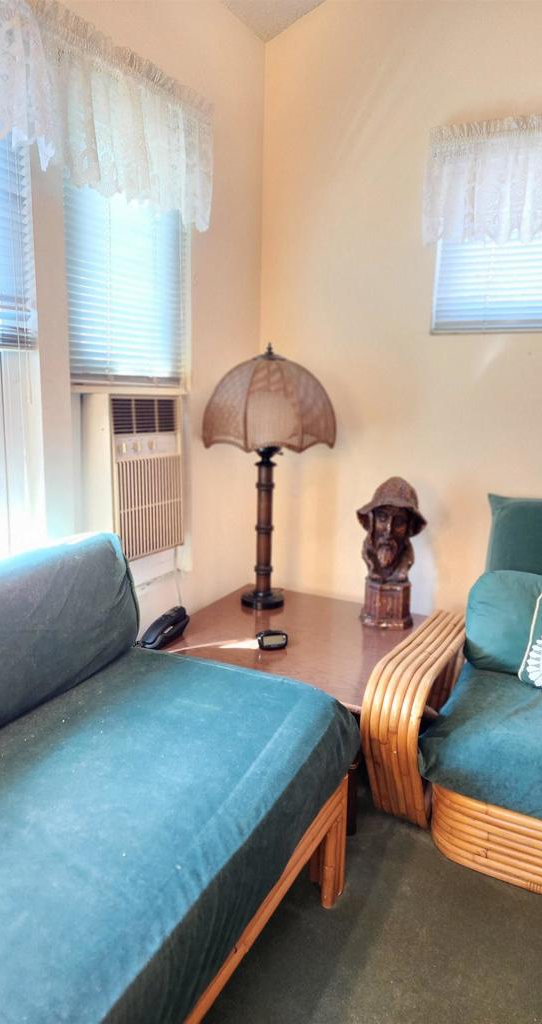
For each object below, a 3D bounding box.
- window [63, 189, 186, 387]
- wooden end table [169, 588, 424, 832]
[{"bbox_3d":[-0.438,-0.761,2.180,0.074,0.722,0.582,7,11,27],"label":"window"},{"bbox_3d":[0.070,0.615,2.386,0.816,0.410,0.849,7,11,27],"label":"wooden end table"}]

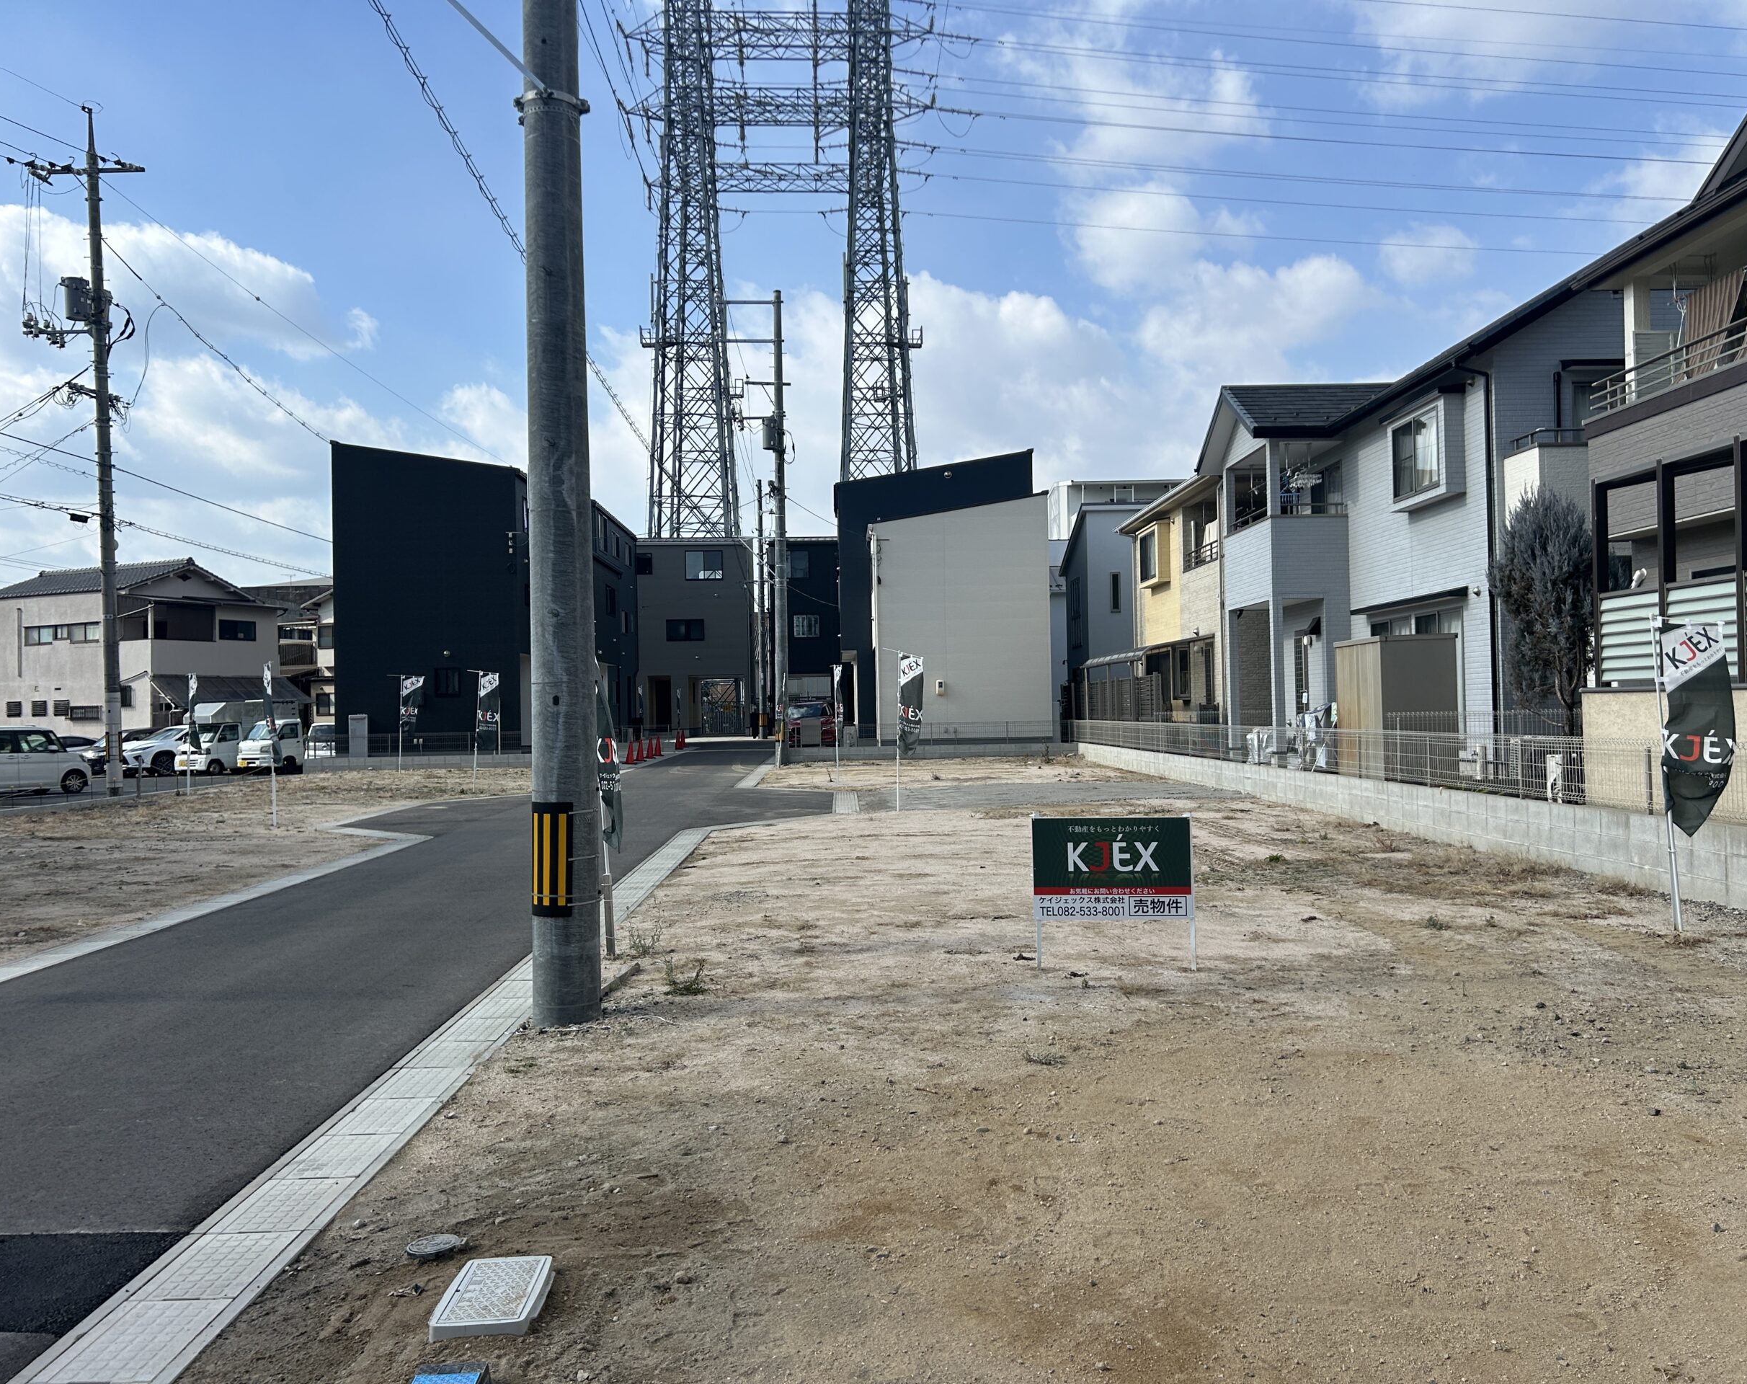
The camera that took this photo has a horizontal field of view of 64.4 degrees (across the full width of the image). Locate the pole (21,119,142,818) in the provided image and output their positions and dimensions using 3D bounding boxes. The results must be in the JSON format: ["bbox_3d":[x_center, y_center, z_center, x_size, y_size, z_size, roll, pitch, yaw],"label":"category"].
[{"bbox_3d":[-16.866,-5.164,30.000,2.400,14.800,1.200,-2,-1,0],"label":"pole"}]

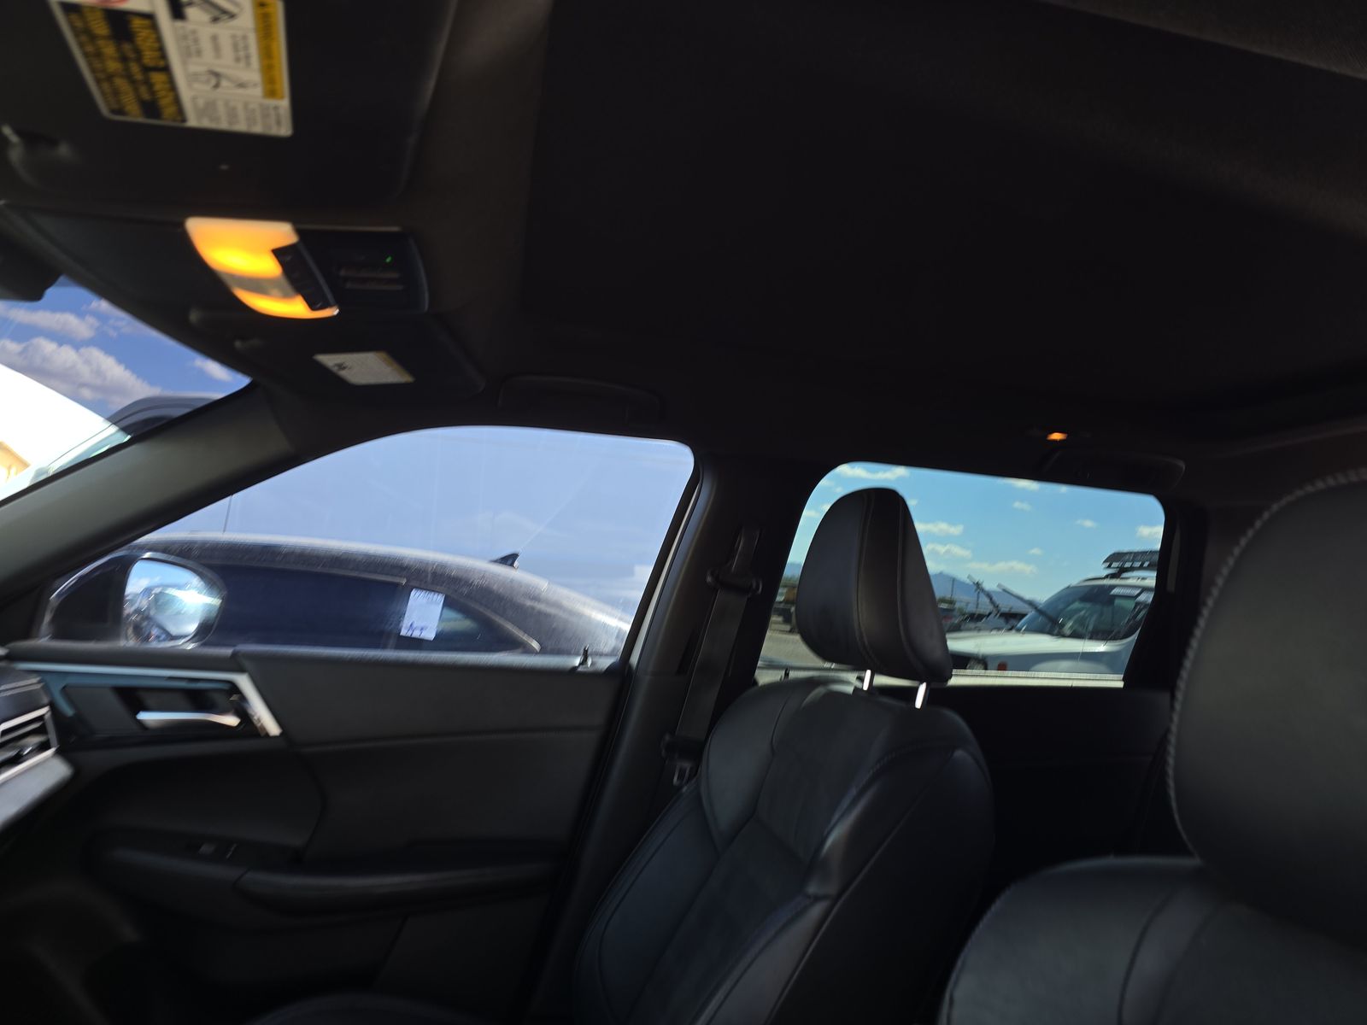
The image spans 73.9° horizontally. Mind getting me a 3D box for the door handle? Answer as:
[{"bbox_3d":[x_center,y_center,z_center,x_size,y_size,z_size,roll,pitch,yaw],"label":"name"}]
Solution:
[{"bbox_3d":[-0.680,0.286,1.250,0.124,0.022,0.030,5,-5,-15],"label":"door handle"}]

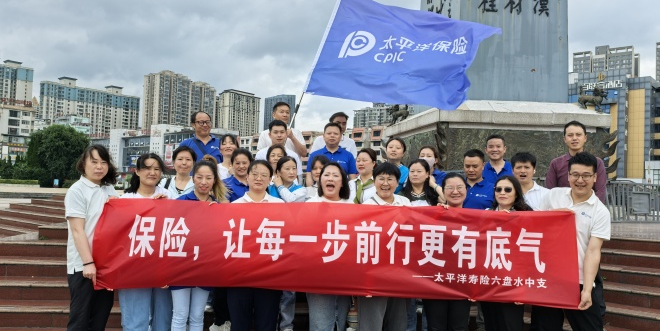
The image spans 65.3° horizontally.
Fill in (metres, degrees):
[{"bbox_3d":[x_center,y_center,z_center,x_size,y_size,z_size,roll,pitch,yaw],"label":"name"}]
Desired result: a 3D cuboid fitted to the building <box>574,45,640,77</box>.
[{"bbox_3d":[192.309,-31.846,355.179,37.000,100.000,25.000,1,-2,38],"label":"building"}]

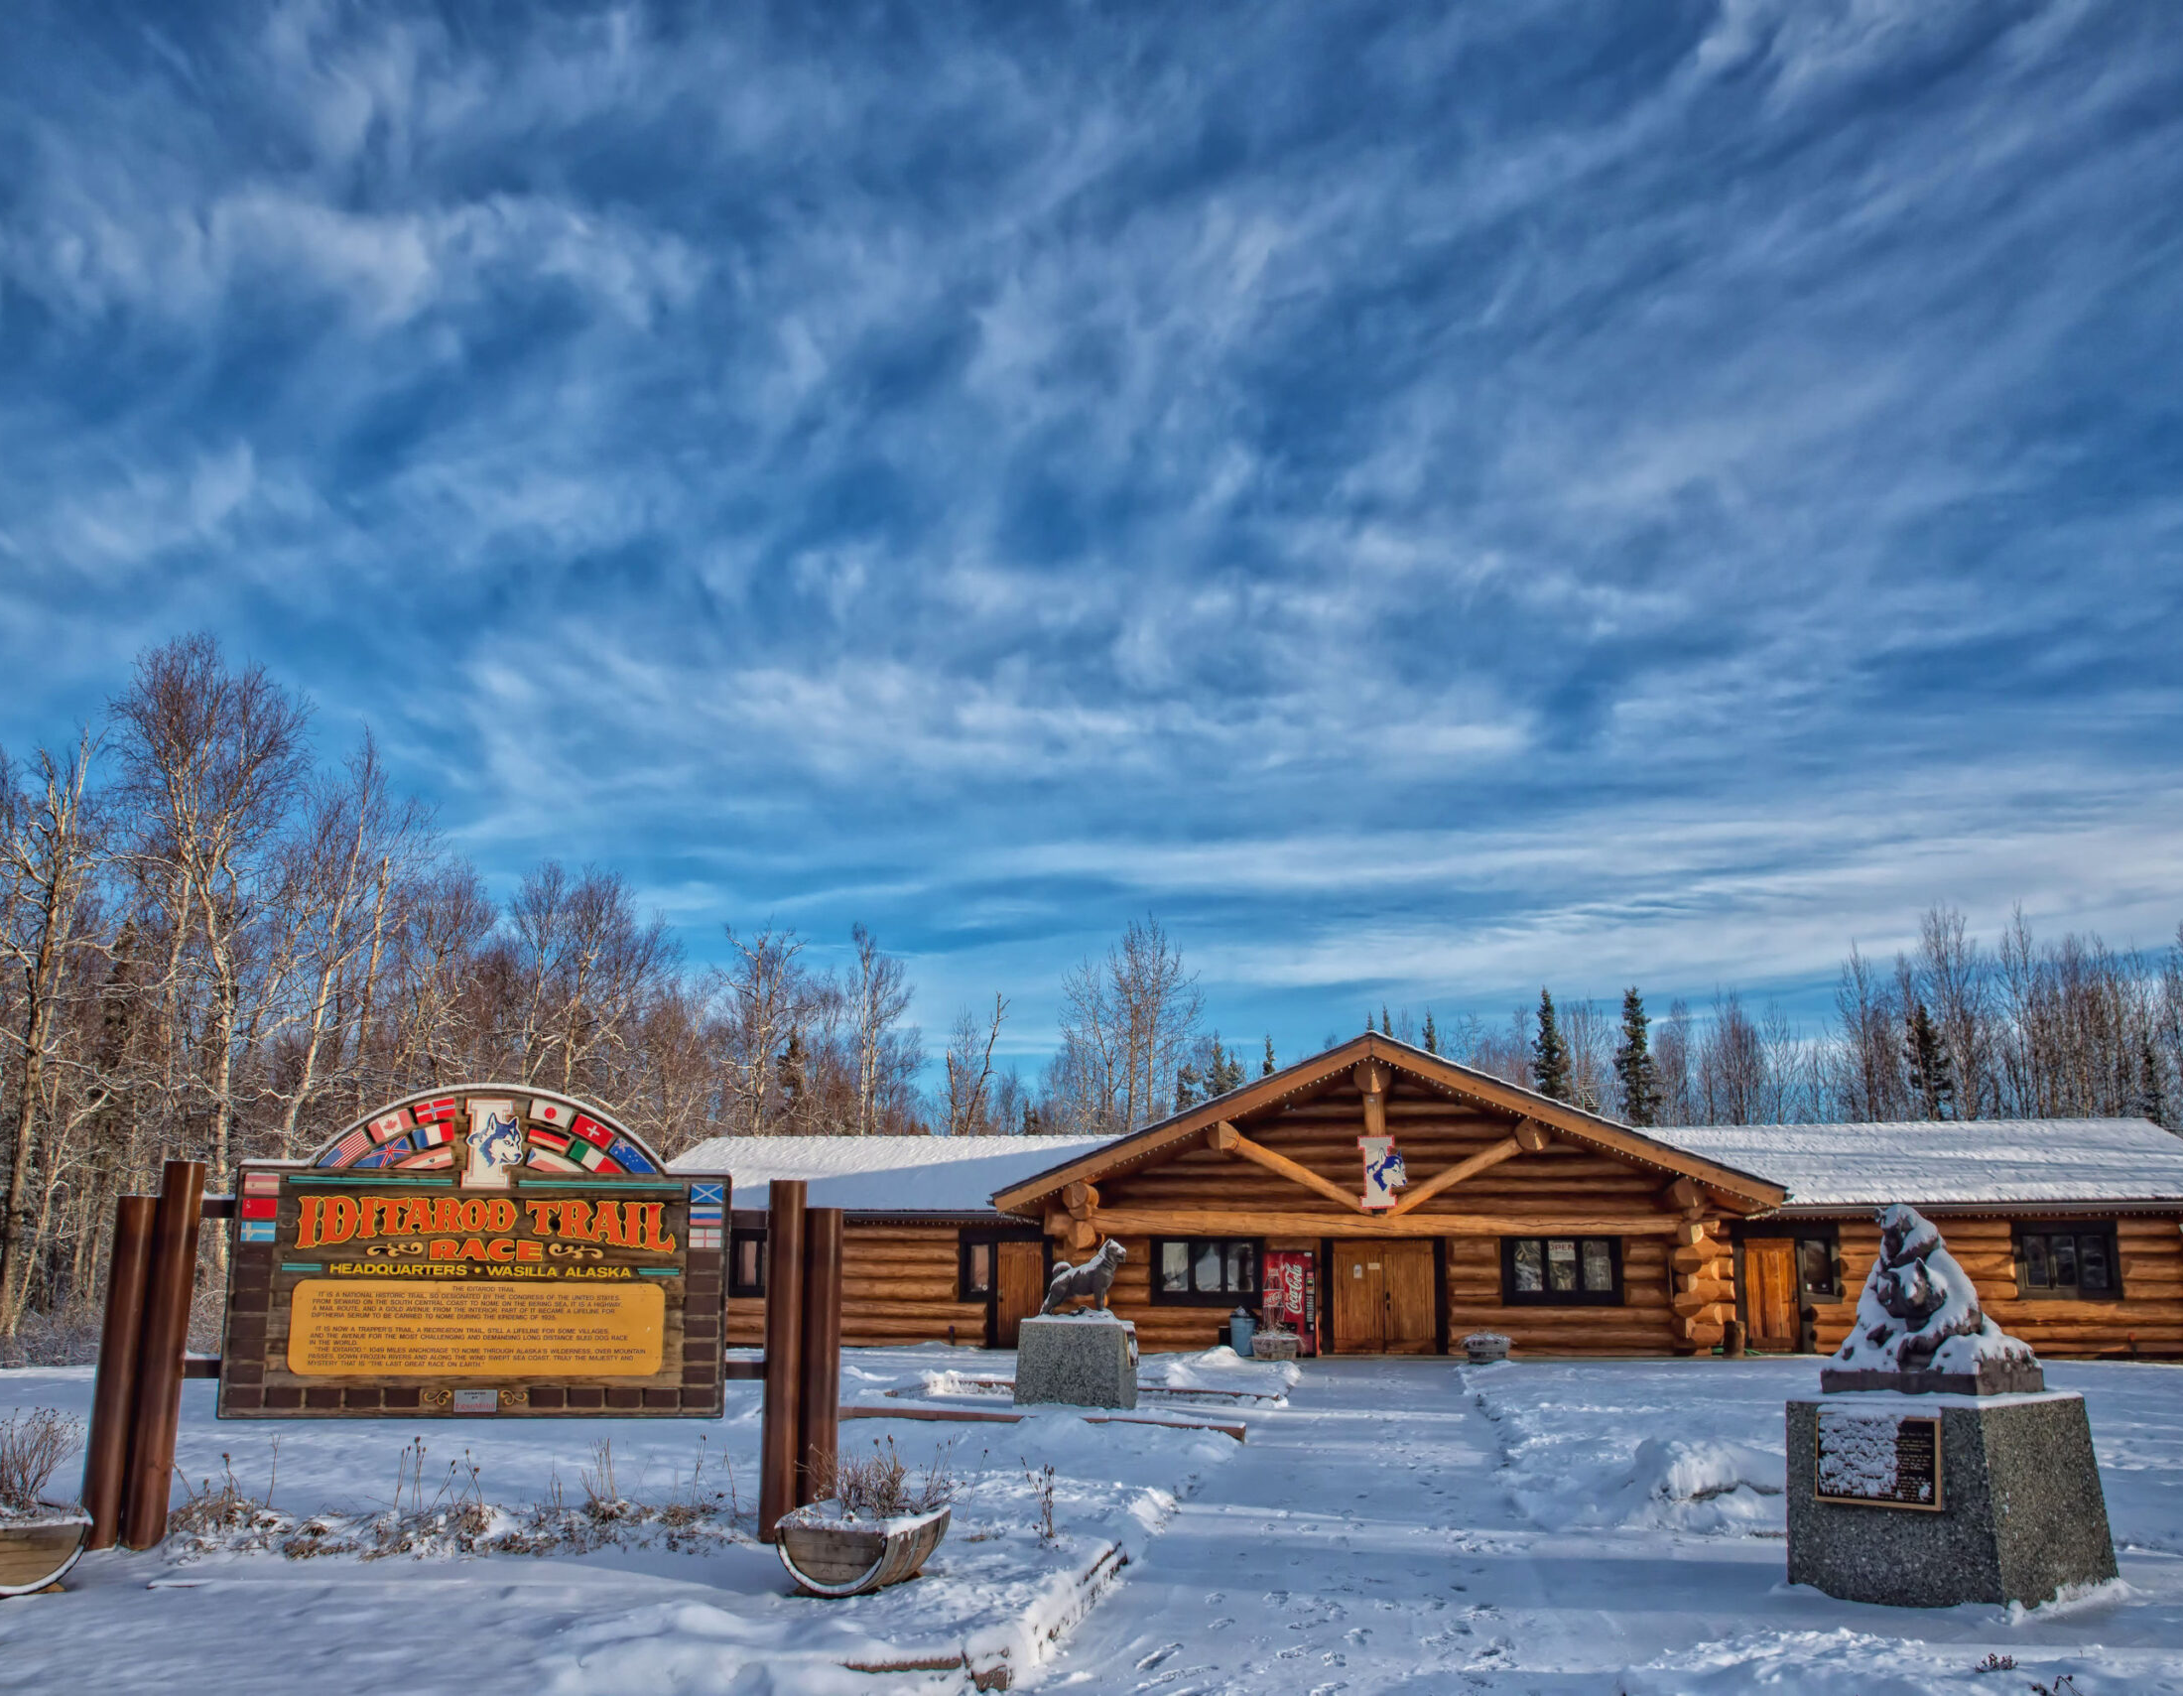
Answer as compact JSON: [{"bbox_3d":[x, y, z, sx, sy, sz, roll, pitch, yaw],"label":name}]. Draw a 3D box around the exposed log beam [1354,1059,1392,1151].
[{"bbox_3d":[5.123,4.676,30.792,0.620,1.607,0.500,-2,-12,12],"label":"exposed log beam"}]

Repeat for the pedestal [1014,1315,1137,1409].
[{"bbox_3d":[-0.168,5.386,17.800,1.112,0.870,0.750,-3,-13,17],"label":"pedestal"}]

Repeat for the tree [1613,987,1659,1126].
[{"bbox_3d":[19.406,10.424,59.223,2.200,11.167,2.200,0,-14,0],"label":"tree"}]

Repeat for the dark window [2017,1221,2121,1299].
[{"bbox_3d":[17.186,7.253,29.863,1.630,1.275,0.150,-2,-12,12],"label":"dark window"}]

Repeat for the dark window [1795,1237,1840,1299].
[{"bbox_3d":[13.177,7.602,30.694,0.740,1.107,0.150,-2,-12,12],"label":"dark window"}]

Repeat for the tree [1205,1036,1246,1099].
[{"bbox_3d":[4.694,11.393,60.015,2.200,9.663,2.200,0,-14,0],"label":"tree"}]

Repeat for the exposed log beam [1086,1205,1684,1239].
[{"bbox_3d":[5.151,6.878,31.089,11.606,0.450,0.450,-2,-14,9],"label":"exposed log beam"}]

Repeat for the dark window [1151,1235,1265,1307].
[{"bbox_3d":[2.144,7.866,31.546,2.111,1.273,0.150,-2,-14,9],"label":"dark window"}]

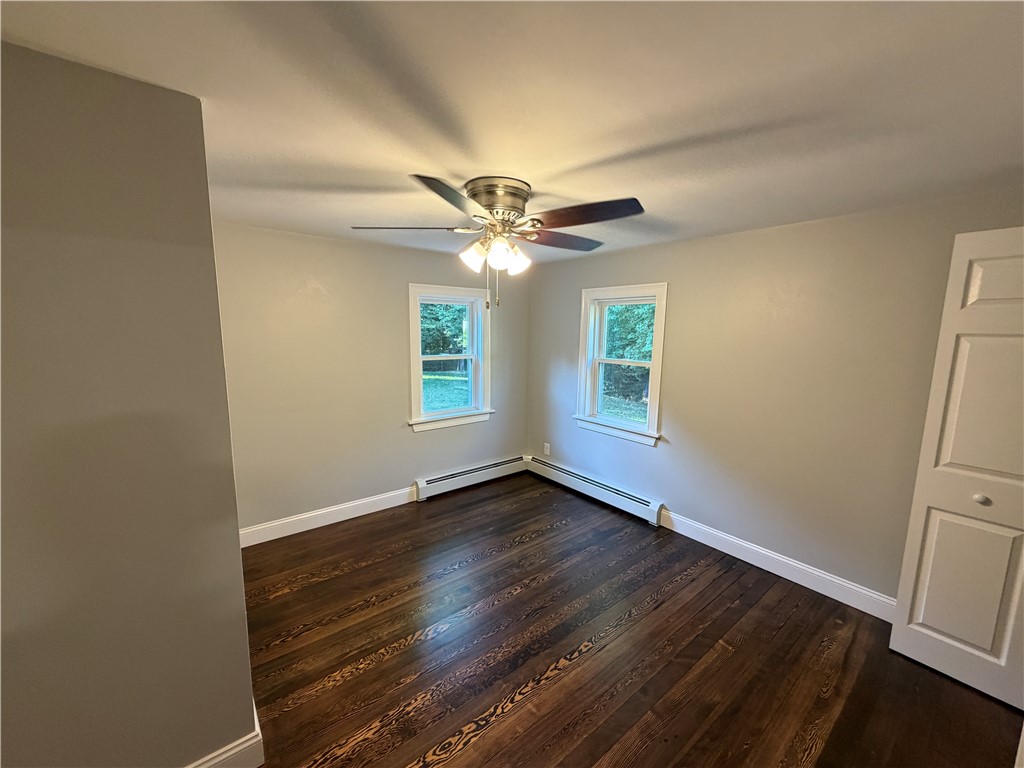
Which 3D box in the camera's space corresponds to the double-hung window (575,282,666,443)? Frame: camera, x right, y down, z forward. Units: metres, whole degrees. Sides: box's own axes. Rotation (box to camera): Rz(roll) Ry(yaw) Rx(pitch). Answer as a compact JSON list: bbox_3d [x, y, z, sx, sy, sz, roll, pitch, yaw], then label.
[{"bbox_3d":[0.924,-0.182,3.556,0.120,1.280,0.890,-6,10,-38],"label":"double-hung window"}]

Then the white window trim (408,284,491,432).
[{"bbox_3d":[-0.560,-0.239,3.824,0.890,1.280,0.120,-6,10,-38],"label":"white window trim"}]

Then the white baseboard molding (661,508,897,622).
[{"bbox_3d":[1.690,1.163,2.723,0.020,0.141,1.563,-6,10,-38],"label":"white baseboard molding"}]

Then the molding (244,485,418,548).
[{"bbox_3d":[-1.405,1.043,3.319,1.367,0.141,0.020,-6,10,-38],"label":"molding"}]

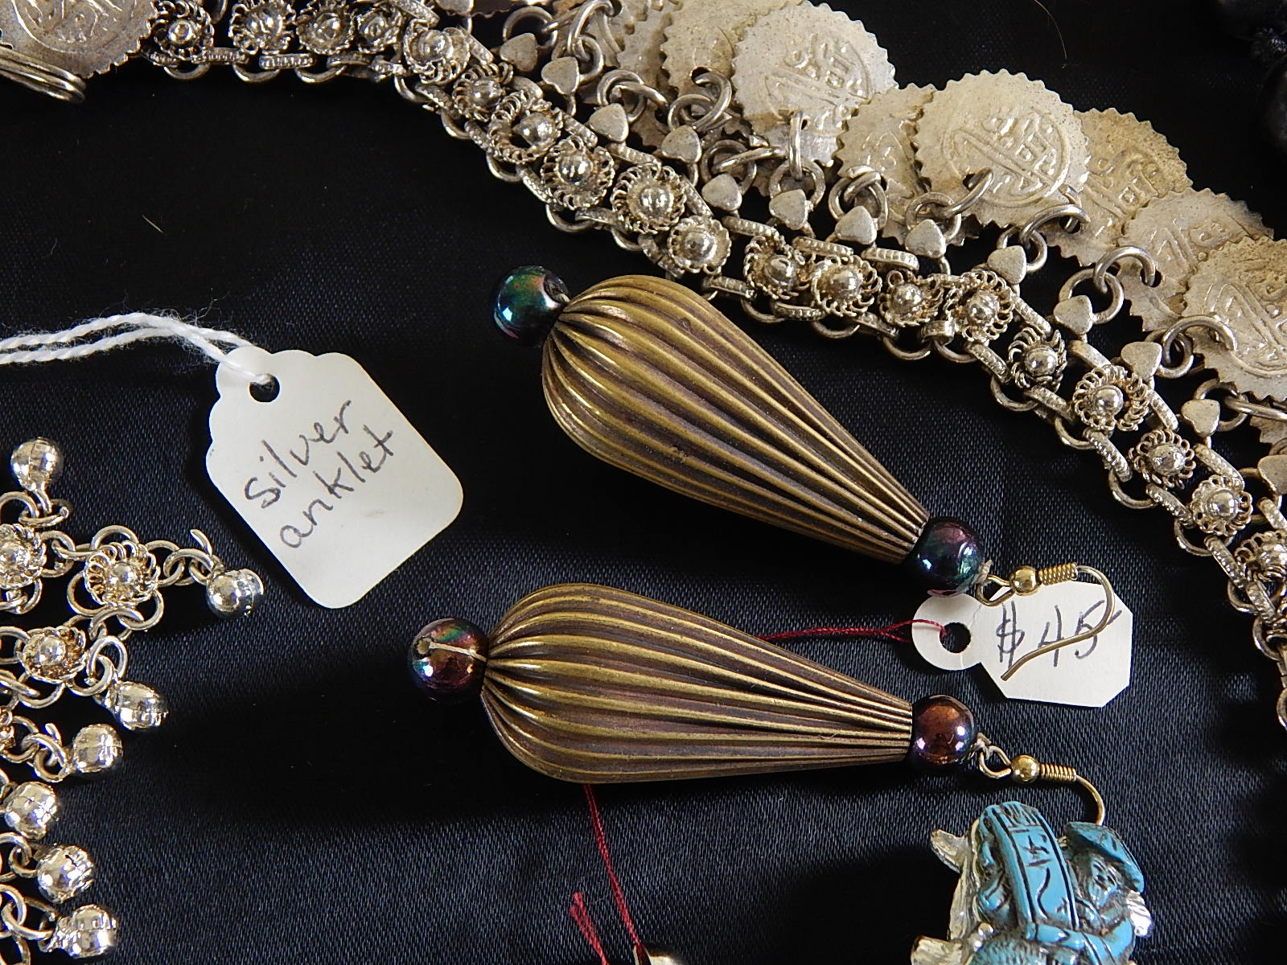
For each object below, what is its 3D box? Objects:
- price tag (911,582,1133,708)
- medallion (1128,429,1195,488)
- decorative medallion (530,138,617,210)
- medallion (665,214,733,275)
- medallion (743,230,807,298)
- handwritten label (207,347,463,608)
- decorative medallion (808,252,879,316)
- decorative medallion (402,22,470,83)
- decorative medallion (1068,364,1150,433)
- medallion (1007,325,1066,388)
[{"bbox_3d":[0.040,0.017,0.275,0.024,0.001,0.013,5,74,0],"label":"price tag"},{"bbox_3d":[0.053,-0.002,0.262,0.007,0.003,0.007,0,75,-1],"label":"medallion"},{"bbox_3d":[-0.007,-0.032,0.269,0.008,0.003,0.008,0,75,-1],"label":"decorative medallion"},{"bbox_3d":[0.006,-0.026,0.284,0.007,0.003,0.007,0,74,-1],"label":"medallion"},{"bbox_3d":[0.014,-0.024,0.283,0.007,0.003,0.007,0,74,-1],"label":"medallion"},{"bbox_3d":[-0.034,-0.003,0.263,0.019,0.001,0.029,-39,78,-10],"label":"handwritten label"},{"bbox_3d":[0.021,-0.021,0.266,0.007,0.003,0.007,0,75,-1],"label":"decorative medallion"},{"bbox_3d":[-0.022,-0.046,0.273,0.007,0.003,0.007,0,75,-1],"label":"decorative medallion"},{"bbox_3d":[0.048,-0.009,0.263,0.008,0.003,0.008,0,75,-1],"label":"decorative medallion"},{"bbox_3d":[0.043,-0.014,0.281,0.007,0.003,0.007,0,74,-1],"label":"medallion"}]

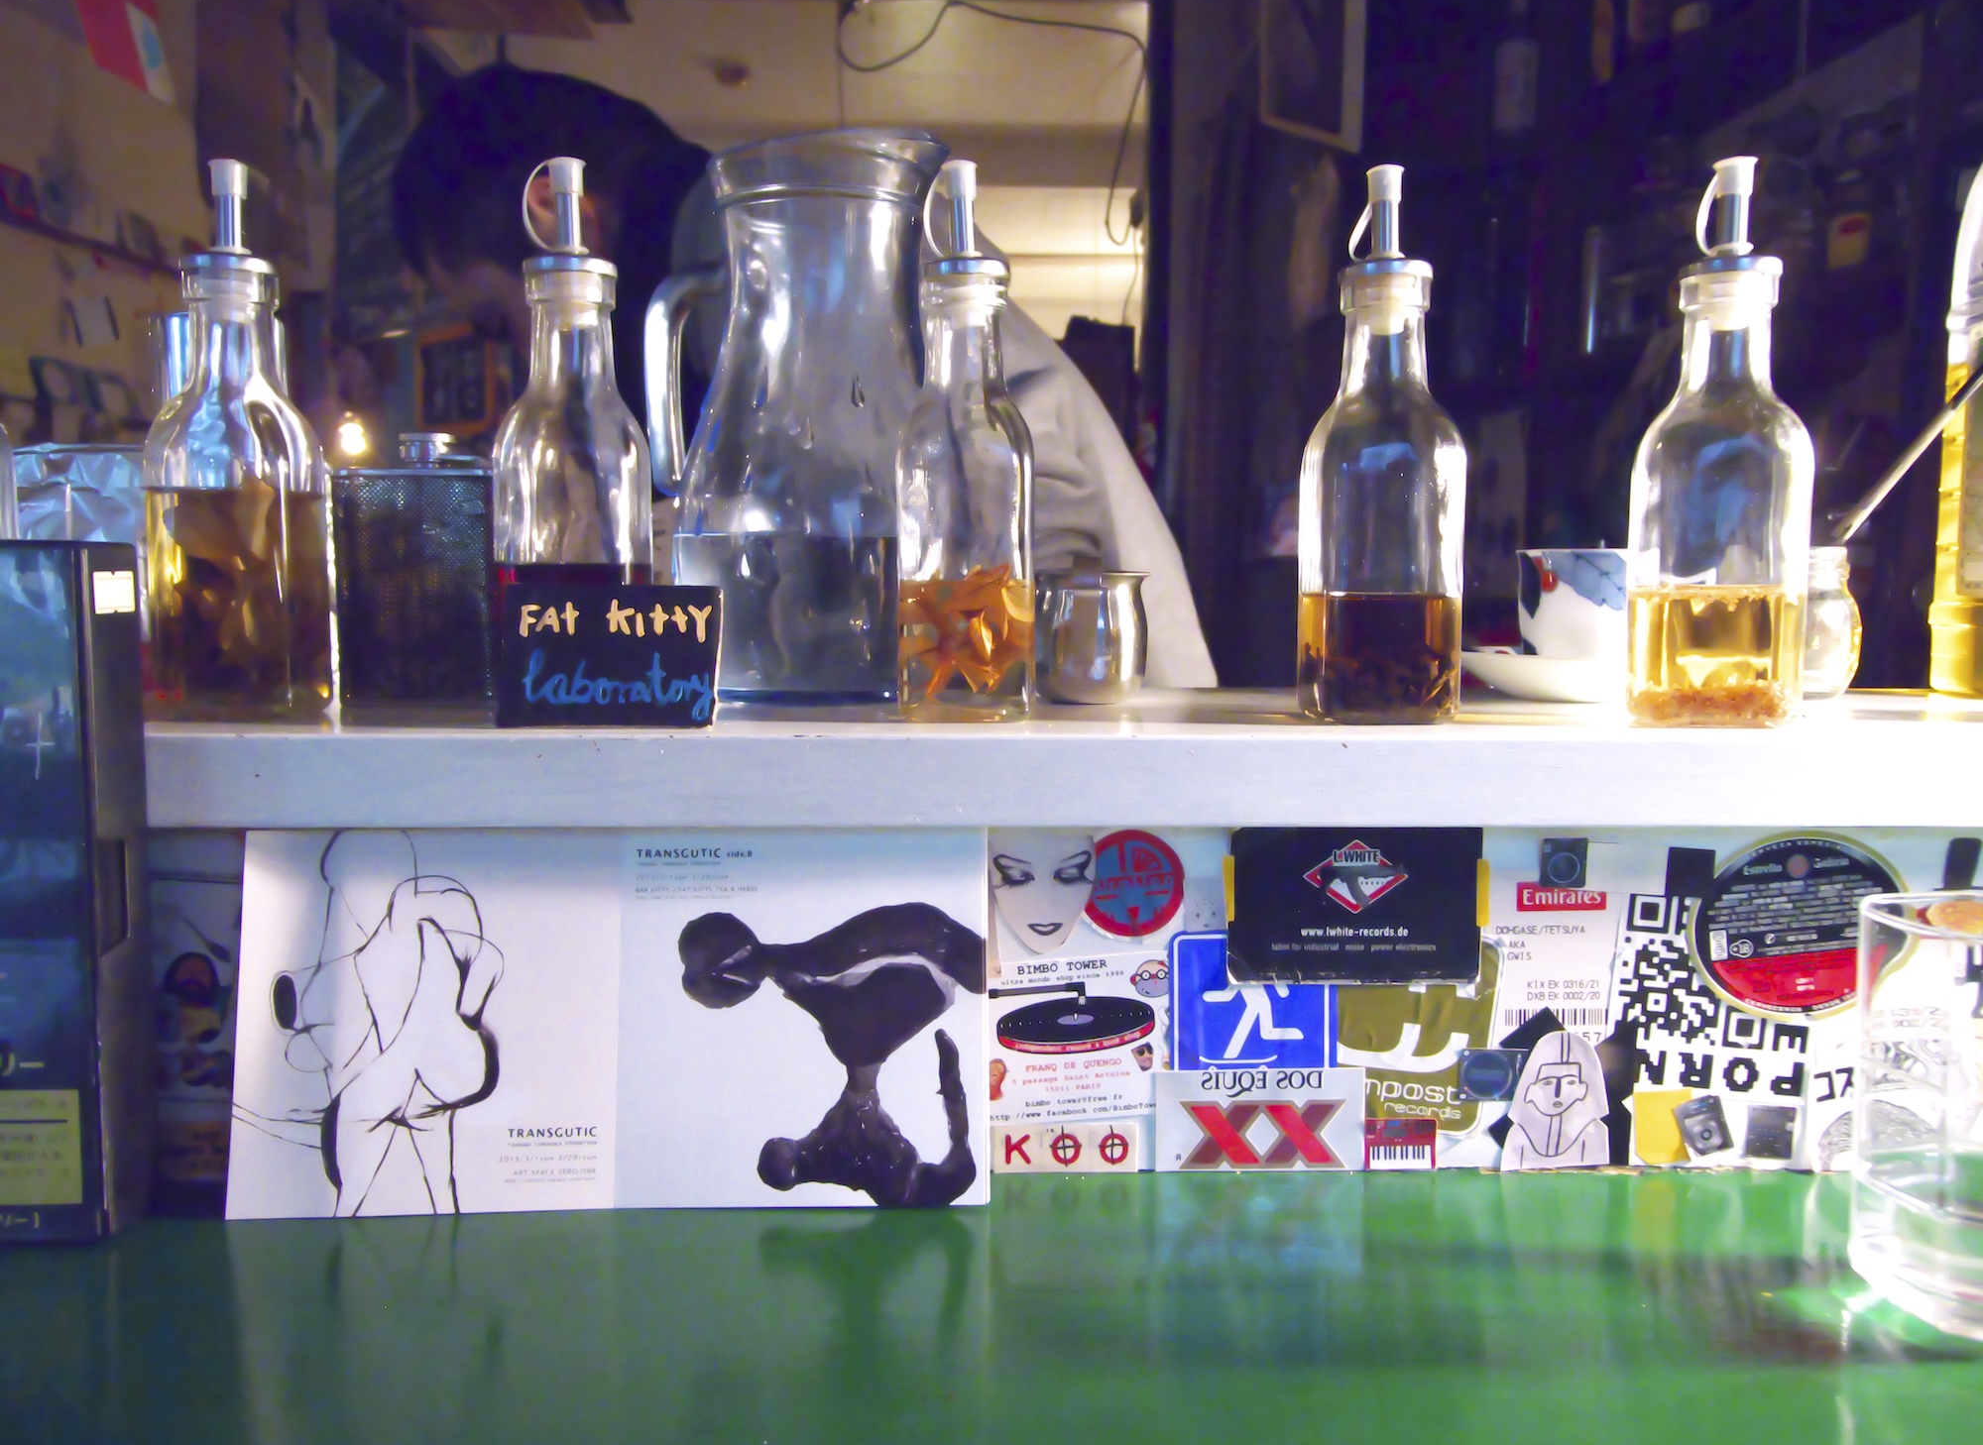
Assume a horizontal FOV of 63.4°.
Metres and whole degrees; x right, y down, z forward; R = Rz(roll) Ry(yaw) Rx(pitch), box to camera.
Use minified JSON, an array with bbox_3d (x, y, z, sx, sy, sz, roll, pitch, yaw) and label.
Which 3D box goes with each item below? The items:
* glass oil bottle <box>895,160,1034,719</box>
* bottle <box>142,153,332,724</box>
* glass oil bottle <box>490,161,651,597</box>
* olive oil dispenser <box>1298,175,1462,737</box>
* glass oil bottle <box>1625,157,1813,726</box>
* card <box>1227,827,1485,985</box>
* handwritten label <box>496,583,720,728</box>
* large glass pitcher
[{"bbox_3d":[-0.010,-0.104,0.595,0.048,0.204,0.048,0,5,0],"label":"glass oil bottle"},{"bbox_3d":[-0.283,-0.104,0.599,0.048,0.204,0.048,0,5,0],"label":"bottle"},{"bbox_3d":[-0.154,-0.103,0.590,0.048,0.204,0.048,0,5,0],"label":"glass oil bottle"},{"bbox_3d":[0.145,-0.103,0.593,0.048,0.204,0.048,0,5,0],"label":"olive oil dispenser"},{"bbox_3d":[0.267,-0.103,0.583,0.048,0.204,0.048,0,5,0],"label":"glass oil bottle"},{"bbox_3d":[0.127,0.064,0.562,0.088,0.055,0.002,0,5,0],"label":"card"},{"bbox_3d":[-0.134,-0.023,0.564,0.075,0.052,0.006,0,-11,0],"label":"handwritten label"},{"bbox_3d":[-0.080,-0.132,0.714,0.146,0.240,0.135,1,5,7],"label":"large glass pitcher"}]

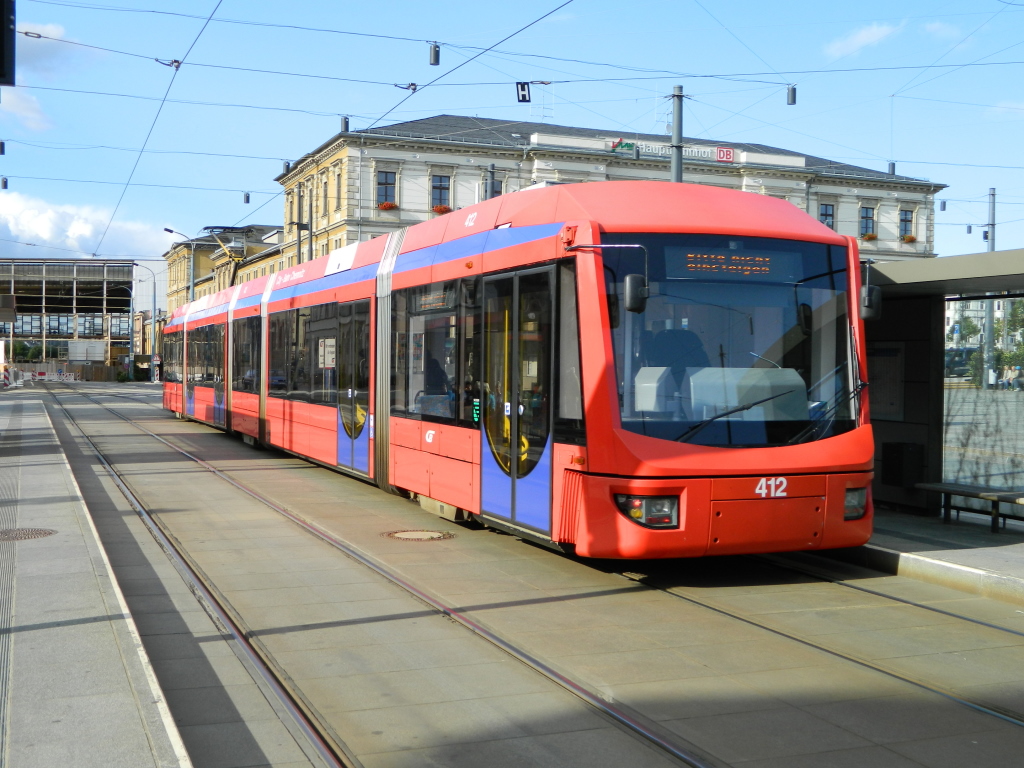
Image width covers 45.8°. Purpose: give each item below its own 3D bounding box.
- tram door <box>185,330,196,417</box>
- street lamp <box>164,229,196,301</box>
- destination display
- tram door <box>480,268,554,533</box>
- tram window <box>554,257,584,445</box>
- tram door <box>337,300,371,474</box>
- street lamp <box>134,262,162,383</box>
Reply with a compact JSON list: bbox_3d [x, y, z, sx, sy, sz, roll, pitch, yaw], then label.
[{"bbox_3d":[-8.202,-0.271,31.000,0.100,2.200,1.650,0,1,-22],"label":"tram door"},{"bbox_3d":[-20.076,-4.486,73.221,1.720,9.750,0.300,0,1,-22],"label":"street lamp"},{"bbox_3d":[1.765,-0.936,9.667,1.270,0.240,0.120,0,1,-22],"label":"destination display"},{"bbox_3d":[0.038,0.126,10.460,0.100,2.200,1.640,0,1,-22],"label":"tram door"},{"bbox_3d":[0.471,-0.244,9.436,0.080,1.440,0.510,0,1,-22],"label":"tram window"},{"bbox_3d":[-2.036,0.026,15.629,0.100,2.200,1.620,0,1,-22],"label":"tram door"},{"bbox_3d":[-30.006,-4.971,98.755,1.720,9.740,0.300,0,1,-22],"label":"street lamp"}]

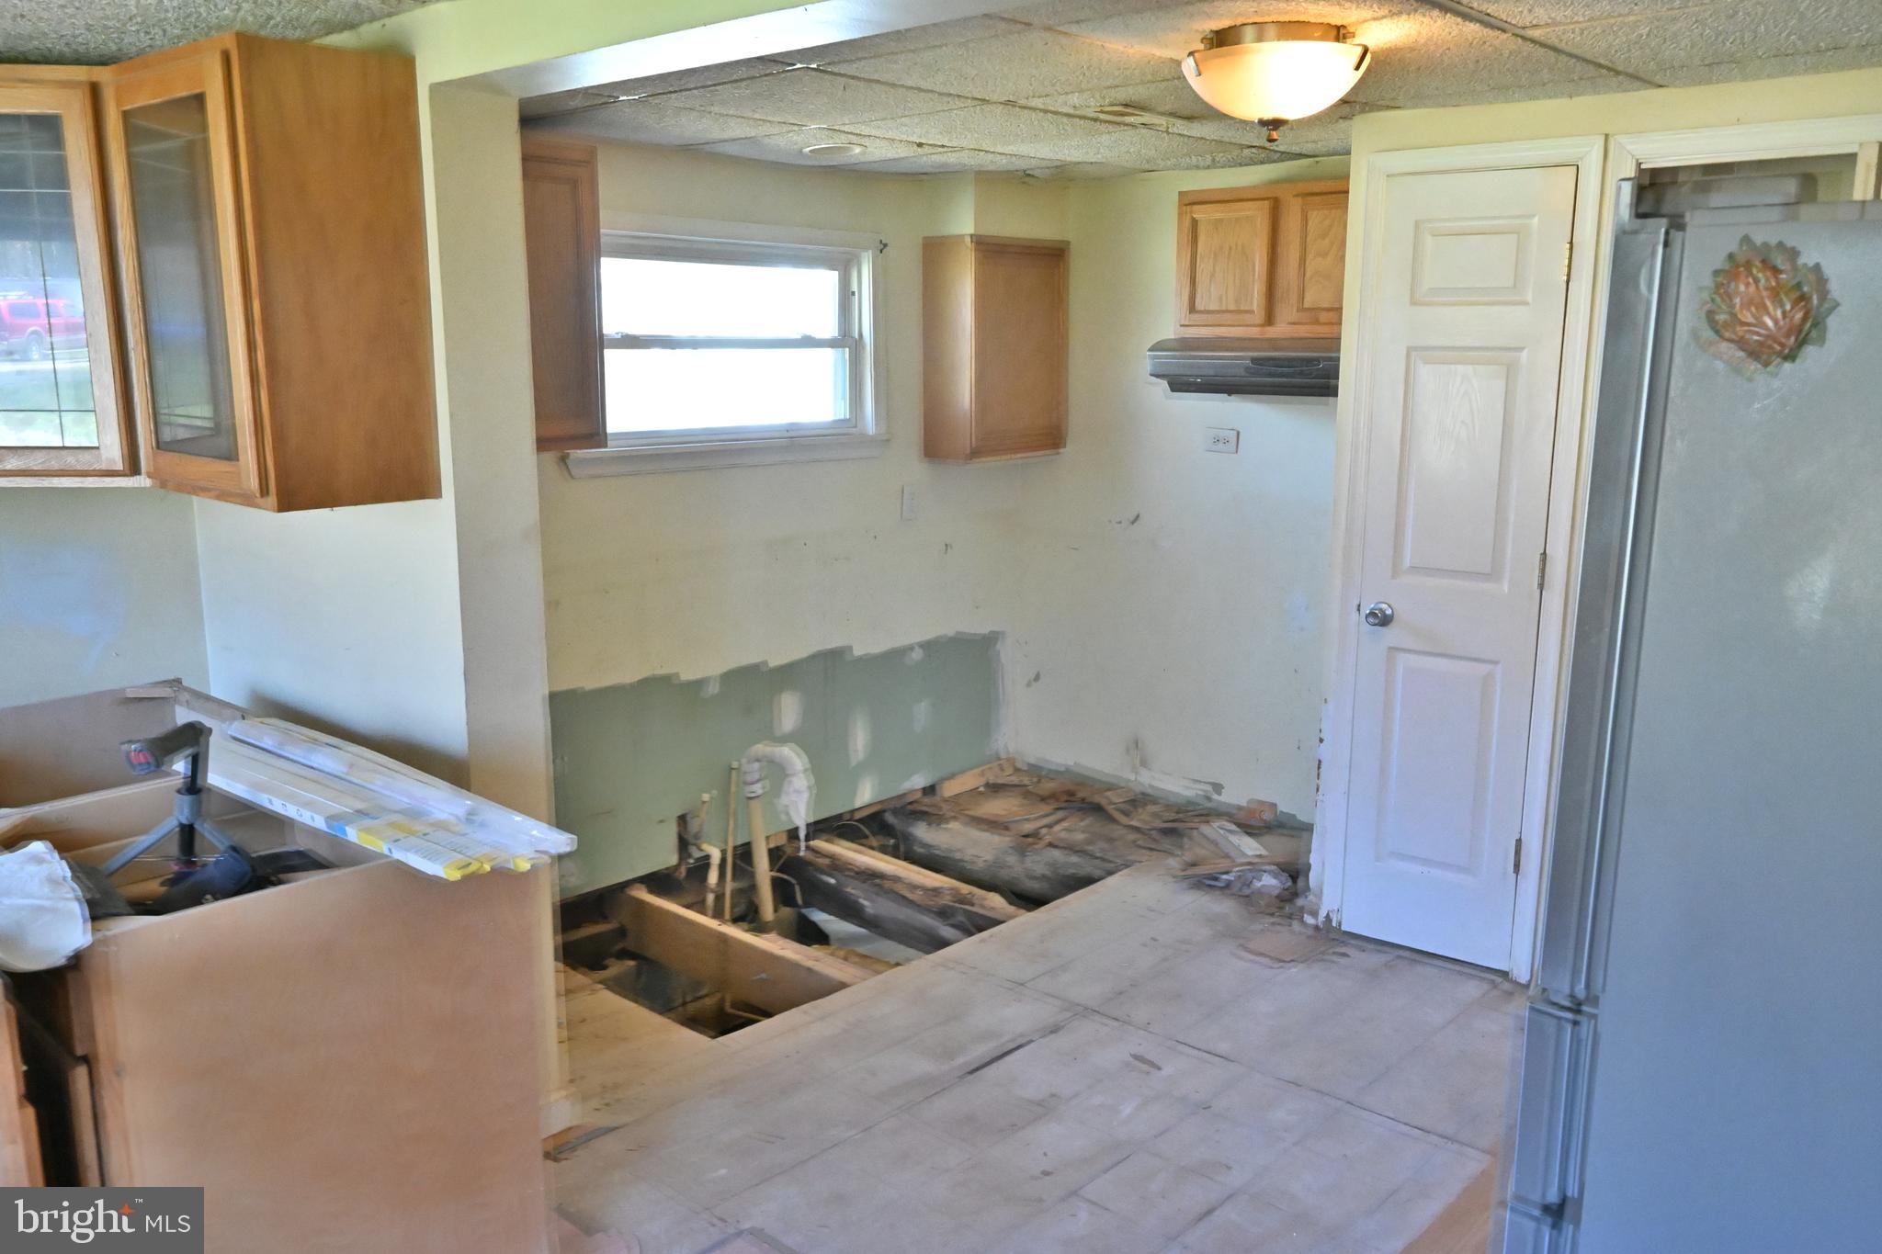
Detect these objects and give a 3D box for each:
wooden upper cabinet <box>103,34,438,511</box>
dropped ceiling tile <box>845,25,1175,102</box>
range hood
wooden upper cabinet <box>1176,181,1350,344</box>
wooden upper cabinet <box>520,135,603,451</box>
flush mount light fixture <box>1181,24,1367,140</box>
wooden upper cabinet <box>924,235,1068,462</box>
[{"bbox_3d":[-1.221,-0.625,2.679,0.555,0.764,0.315,10,14,42],"label":"wooden upper cabinet"},{"bbox_3d":[0.142,-1.222,3.205,0.610,0.020,0.610,10,14,42],"label":"dropped ceiling tile"},{"bbox_3d":[1.080,-0.812,4.542,0.760,0.170,0.470,10,14,42],"label":"range hood"},{"bbox_3d":[1.135,-1.129,4.540,0.760,0.455,0.320,10,14,42],"label":"wooden upper cabinet"},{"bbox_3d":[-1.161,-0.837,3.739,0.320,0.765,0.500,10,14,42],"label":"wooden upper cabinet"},{"bbox_3d":[0.668,-1.041,2.830,0.355,0.195,0.355,0,11,0],"label":"flush mount light fixture"},{"bbox_3d":[0.212,-0.999,5.265,0.245,0.760,0.530,10,14,42],"label":"wooden upper cabinet"}]

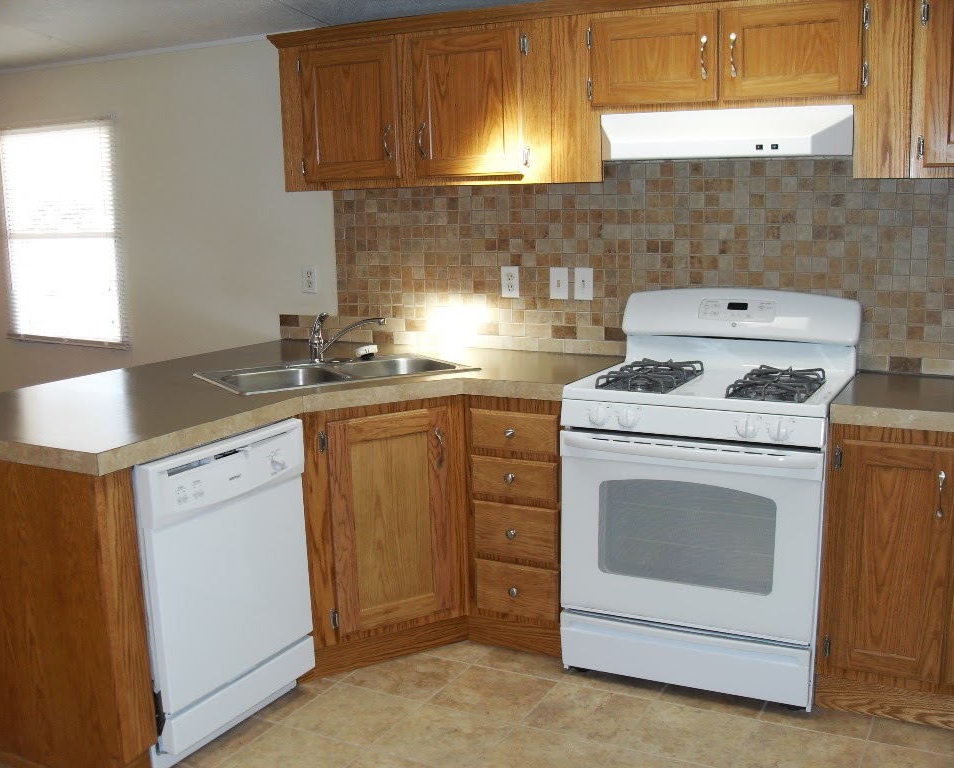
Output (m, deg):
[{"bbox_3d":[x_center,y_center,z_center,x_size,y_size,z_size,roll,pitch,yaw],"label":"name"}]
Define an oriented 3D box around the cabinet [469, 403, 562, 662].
[{"bbox_3d":[0.239,0.411,3.423,0.330,0.833,0.575,4,11,26],"label":"cabinet"}]

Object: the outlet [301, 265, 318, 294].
[{"bbox_3d":[-0.676,-0.420,4.044,0.071,0.115,0.010,4,11,26],"label":"outlet"}]

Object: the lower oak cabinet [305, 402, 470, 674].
[{"bbox_3d":[-0.436,0.433,3.355,0.580,0.833,0.600,-7,11,-30],"label":"lower oak cabinet"}]

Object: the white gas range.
[{"bbox_3d":[0.723,0.298,3.106,0.765,1.149,0.640,4,11,26],"label":"white gas range"}]

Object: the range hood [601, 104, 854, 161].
[{"bbox_3d":[0.759,-0.761,3.039,0.757,0.139,0.430,4,11,26],"label":"range hood"}]

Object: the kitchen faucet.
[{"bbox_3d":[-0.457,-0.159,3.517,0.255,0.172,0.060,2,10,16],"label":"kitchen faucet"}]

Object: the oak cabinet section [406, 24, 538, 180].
[{"bbox_3d":[0.034,-0.953,3.476,0.436,0.480,0.317,4,11,26],"label":"oak cabinet section"}]

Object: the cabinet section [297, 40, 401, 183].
[{"bbox_3d":[-0.388,-0.980,3.684,0.431,0.480,0.317,4,11,26],"label":"cabinet section"}]

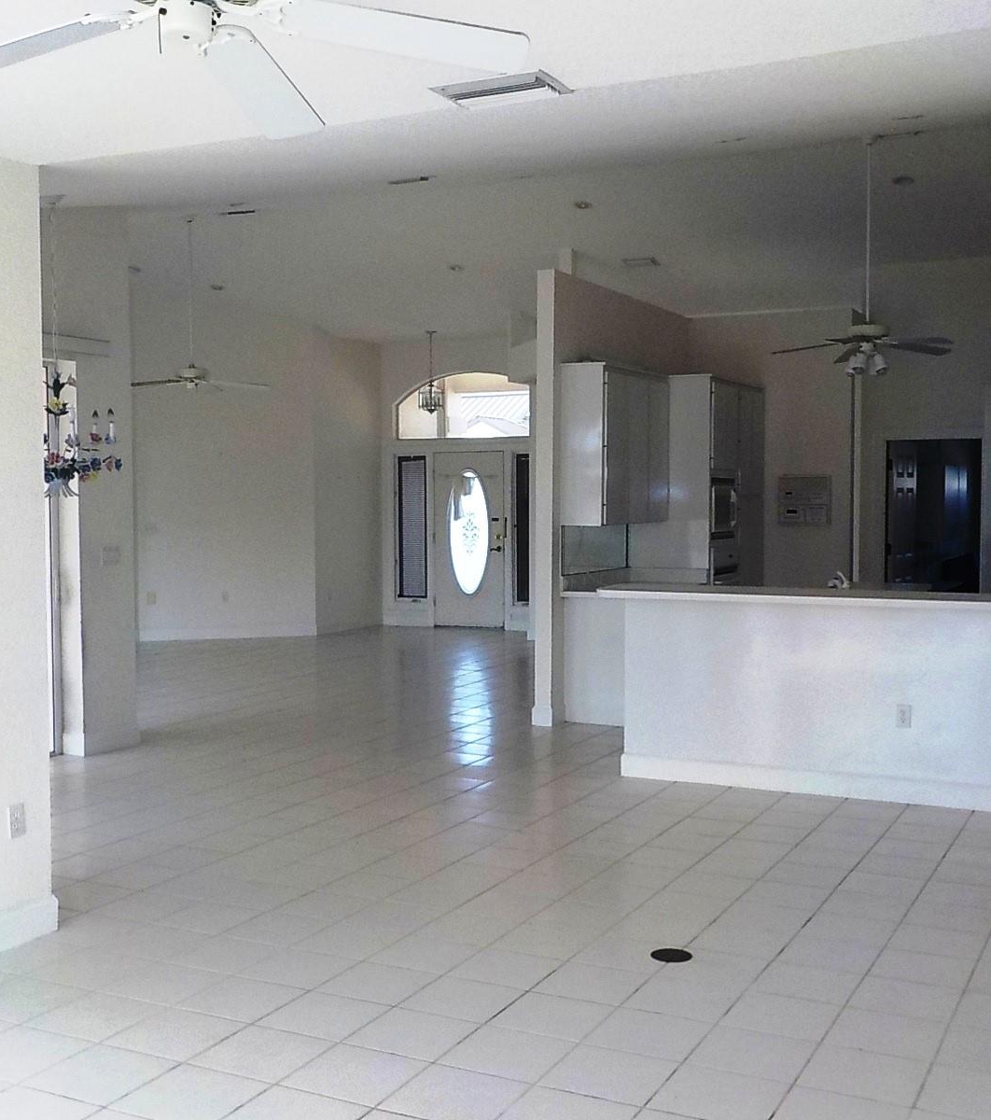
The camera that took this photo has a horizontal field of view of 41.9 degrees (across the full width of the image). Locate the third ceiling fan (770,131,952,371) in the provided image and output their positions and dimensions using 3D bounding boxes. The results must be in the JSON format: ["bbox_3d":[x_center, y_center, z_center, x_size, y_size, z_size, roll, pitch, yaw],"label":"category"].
[{"bbox_3d":[2.619,-2.149,9.150,1.300,1.680,1.300,2,3,27],"label":"third ceiling fan"}]

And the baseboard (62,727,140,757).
[{"bbox_3d":[-2.457,1.110,8.072,0.205,0.135,0.460,2,3,27],"label":"baseboard"}]

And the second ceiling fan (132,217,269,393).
[{"bbox_3d":[-2.742,-2.305,11.700,1.370,1.580,1.370,2,3,27],"label":"second ceiling fan"}]

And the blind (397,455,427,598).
[{"bbox_3d":[-0.992,-0.386,15.355,0.399,1.685,0.050,2,3,27],"label":"blind"}]

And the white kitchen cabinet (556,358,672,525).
[{"bbox_3d":[0.869,-0.798,9.248,0.335,1.080,1.240,2,3,27],"label":"white kitchen cabinet"}]

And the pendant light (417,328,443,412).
[{"bbox_3d":[-0.712,-2.053,14.100,0.275,0.930,0.275,0,3,0],"label":"pendant light"}]

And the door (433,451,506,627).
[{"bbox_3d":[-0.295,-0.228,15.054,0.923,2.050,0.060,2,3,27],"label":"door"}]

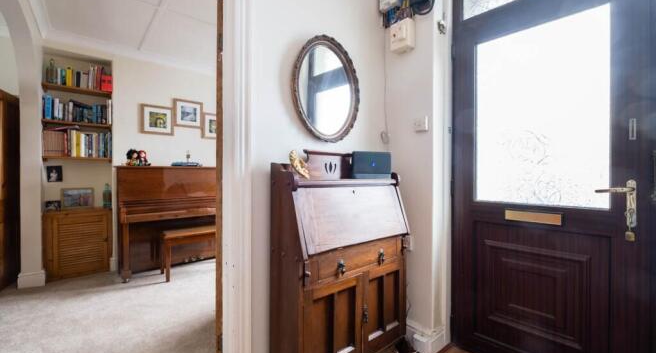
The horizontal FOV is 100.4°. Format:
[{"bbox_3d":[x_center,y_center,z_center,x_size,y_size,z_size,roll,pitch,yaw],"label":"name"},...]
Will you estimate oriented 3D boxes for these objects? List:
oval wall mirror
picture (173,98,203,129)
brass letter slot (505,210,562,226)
[{"bbox_3d":[0.012,-0.482,1.531,0.494,0.586,0.040,0,0,-42],"label":"oval wall mirror"},{"bbox_3d":[-1.921,-0.856,3.763,0.367,0.363,0.020,0,0,-41],"label":"picture"},{"bbox_3d":[1.115,0.222,1.492,0.015,0.058,0.249,0,0,-44],"label":"brass letter slot"}]

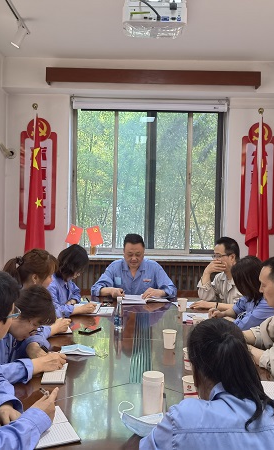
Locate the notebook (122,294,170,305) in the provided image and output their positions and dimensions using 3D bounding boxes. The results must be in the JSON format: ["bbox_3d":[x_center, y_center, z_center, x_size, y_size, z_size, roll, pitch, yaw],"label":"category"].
[{"bbox_3d":[0.069,0.577,3.545,0.370,0.025,0.250,1,1,1],"label":"notebook"}]

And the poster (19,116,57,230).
[{"bbox_3d":[-1.039,-0.537,4.947,0.387,1.181,0.025,1,1,1],"label":"poster"}]

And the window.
[{"bbox_3d":[0.127,-0.483,5.168,1.650,1.620,0.100,1,1,1],"label":"window"}]

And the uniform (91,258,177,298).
[{"bbox_3d":[-0.021,0.560,3.936,0.710,0.580,0.450,1,1,1],"label":"uniform"}]

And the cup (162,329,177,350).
[{"bbox_3d":[0.167,0.580,2.398,0.075,0.087,0.075,1,1,1],"label":"cup"}]

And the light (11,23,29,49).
[{"bbox_3d":[-0.948,-1.543,3.810,0.110,0.210,0.130,2,1,12],"label":"light"}]

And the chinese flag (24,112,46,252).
[{"bbox_3d":[-1.038,-0.373,4.771,0.240,1.520,0.170,1,1,1],"label":"chinese flag"}]

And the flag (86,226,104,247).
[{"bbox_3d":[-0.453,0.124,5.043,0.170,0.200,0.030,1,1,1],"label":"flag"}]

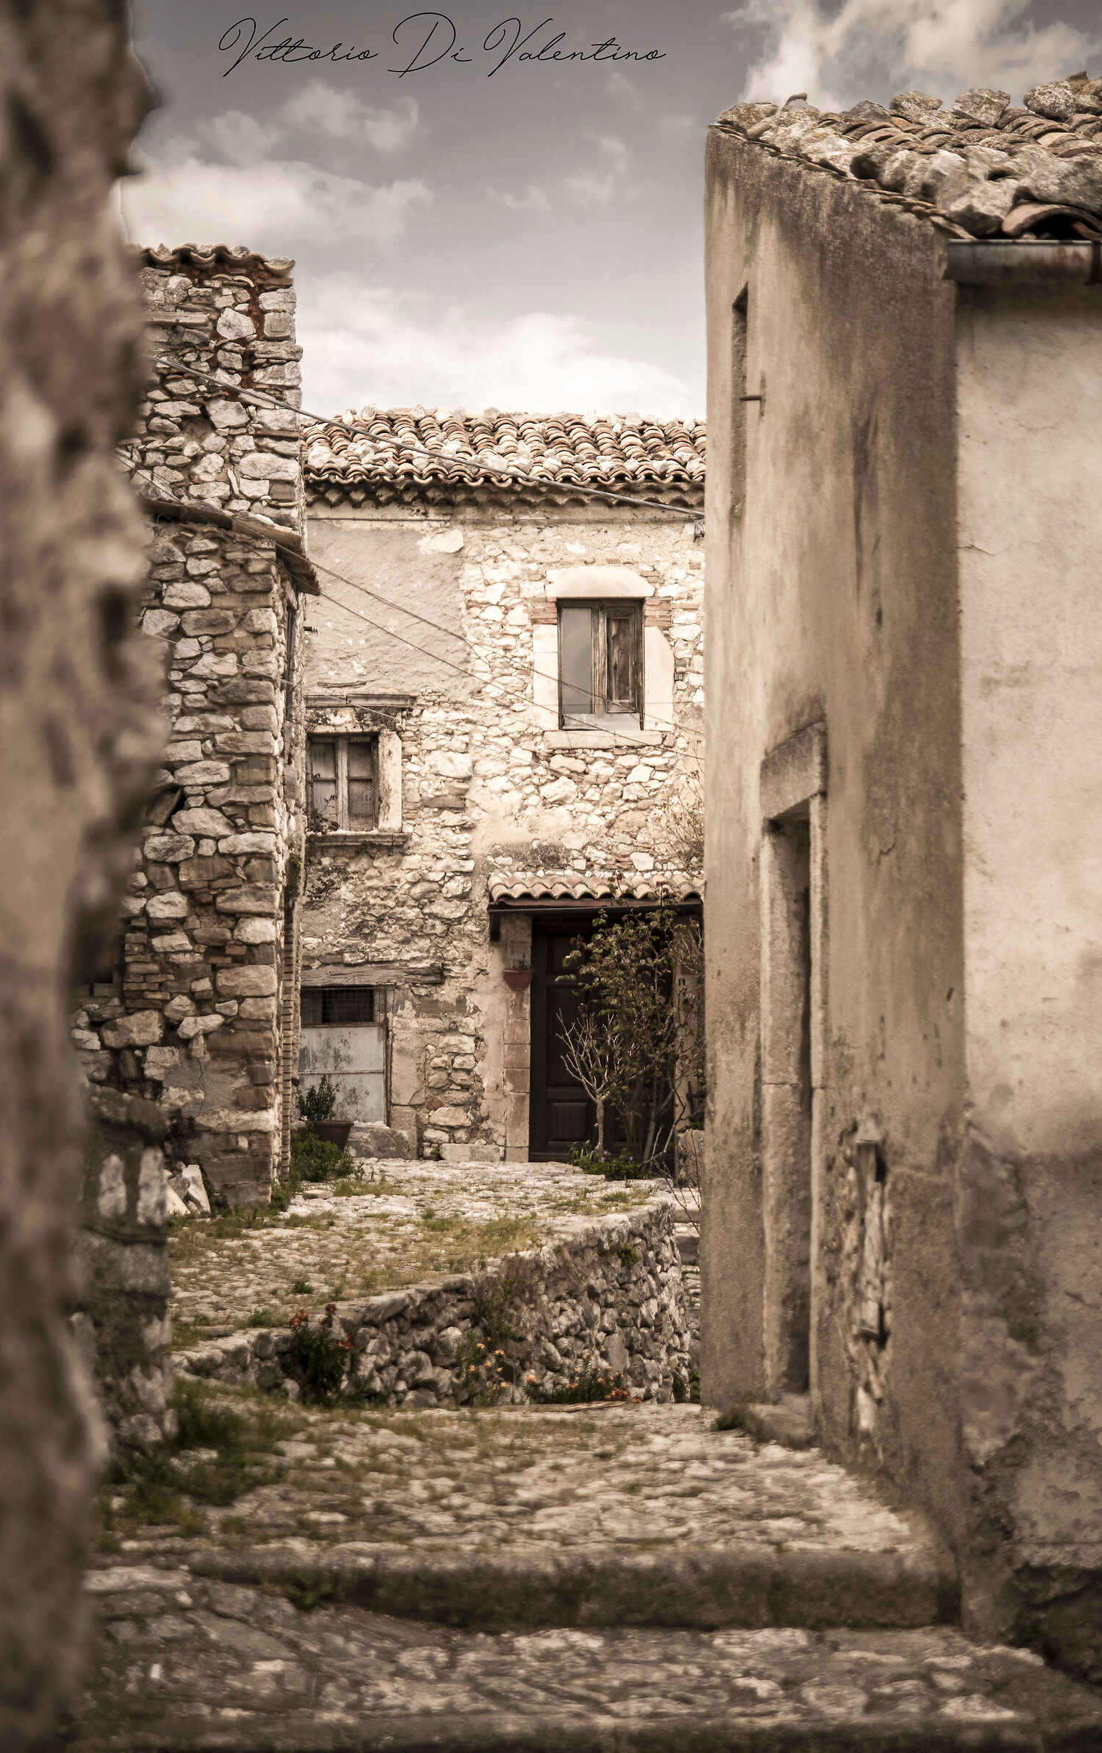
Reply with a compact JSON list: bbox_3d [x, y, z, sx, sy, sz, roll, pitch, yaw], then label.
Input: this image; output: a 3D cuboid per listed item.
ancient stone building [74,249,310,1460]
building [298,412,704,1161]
[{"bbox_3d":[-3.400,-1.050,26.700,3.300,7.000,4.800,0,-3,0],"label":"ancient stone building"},{"bbox_3d":[-0.400,-0.930,36.800,5.200,7.500,5.200,0,-3,0],"label":"building"}]

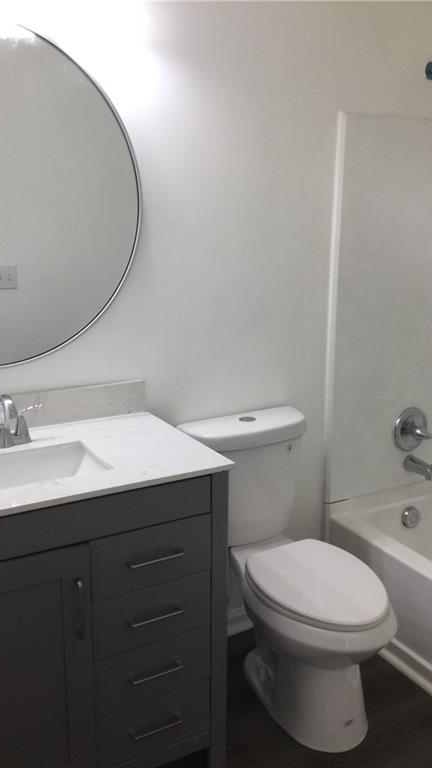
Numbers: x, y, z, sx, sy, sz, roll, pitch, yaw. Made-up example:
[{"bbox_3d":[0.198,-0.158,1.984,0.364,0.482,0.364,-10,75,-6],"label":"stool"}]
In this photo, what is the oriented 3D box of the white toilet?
[{"bbox_3d":[0.249,0.588,2.095,0.442,0.829,0.738,-7,15,-28],"label":"white toilet"}]

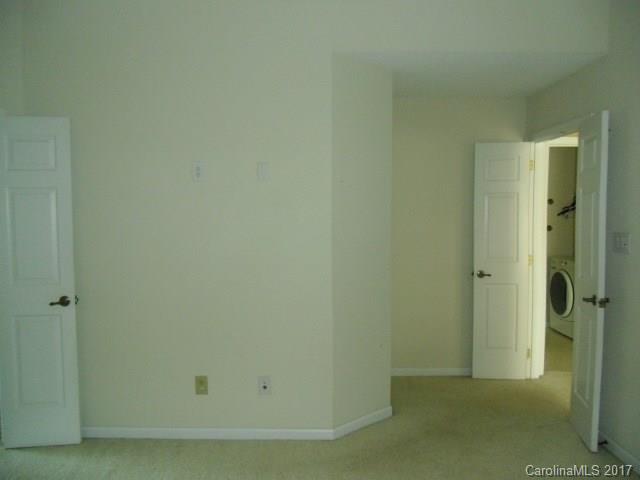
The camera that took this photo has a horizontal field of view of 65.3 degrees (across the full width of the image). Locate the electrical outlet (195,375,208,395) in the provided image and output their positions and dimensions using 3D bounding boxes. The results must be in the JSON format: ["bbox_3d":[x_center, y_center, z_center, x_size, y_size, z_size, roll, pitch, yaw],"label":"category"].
[{"bbox_3d":[-0.759,0.937,3.212,0.075,0.117,0.010,0,3,2],"label":"electrical outlet"}]

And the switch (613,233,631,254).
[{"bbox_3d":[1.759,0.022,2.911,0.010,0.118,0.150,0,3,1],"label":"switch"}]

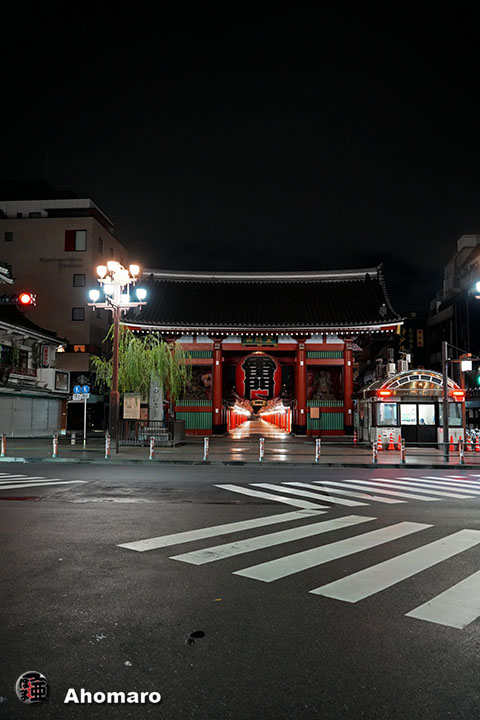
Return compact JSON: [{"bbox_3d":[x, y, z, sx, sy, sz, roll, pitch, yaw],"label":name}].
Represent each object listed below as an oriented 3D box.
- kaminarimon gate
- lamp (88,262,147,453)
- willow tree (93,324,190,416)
[{"bbox_3d":[1.462,-0.840,40.777,17.400,11.870,10.800,0,-6,2],"label":"kaminarimon gate"},{"bbox_3d":[-4.799,-0.158,22.724,2.400,7.490,2.400,-1,-6,6],"label":"lamp"},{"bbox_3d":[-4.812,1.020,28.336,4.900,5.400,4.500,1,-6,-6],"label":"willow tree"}]

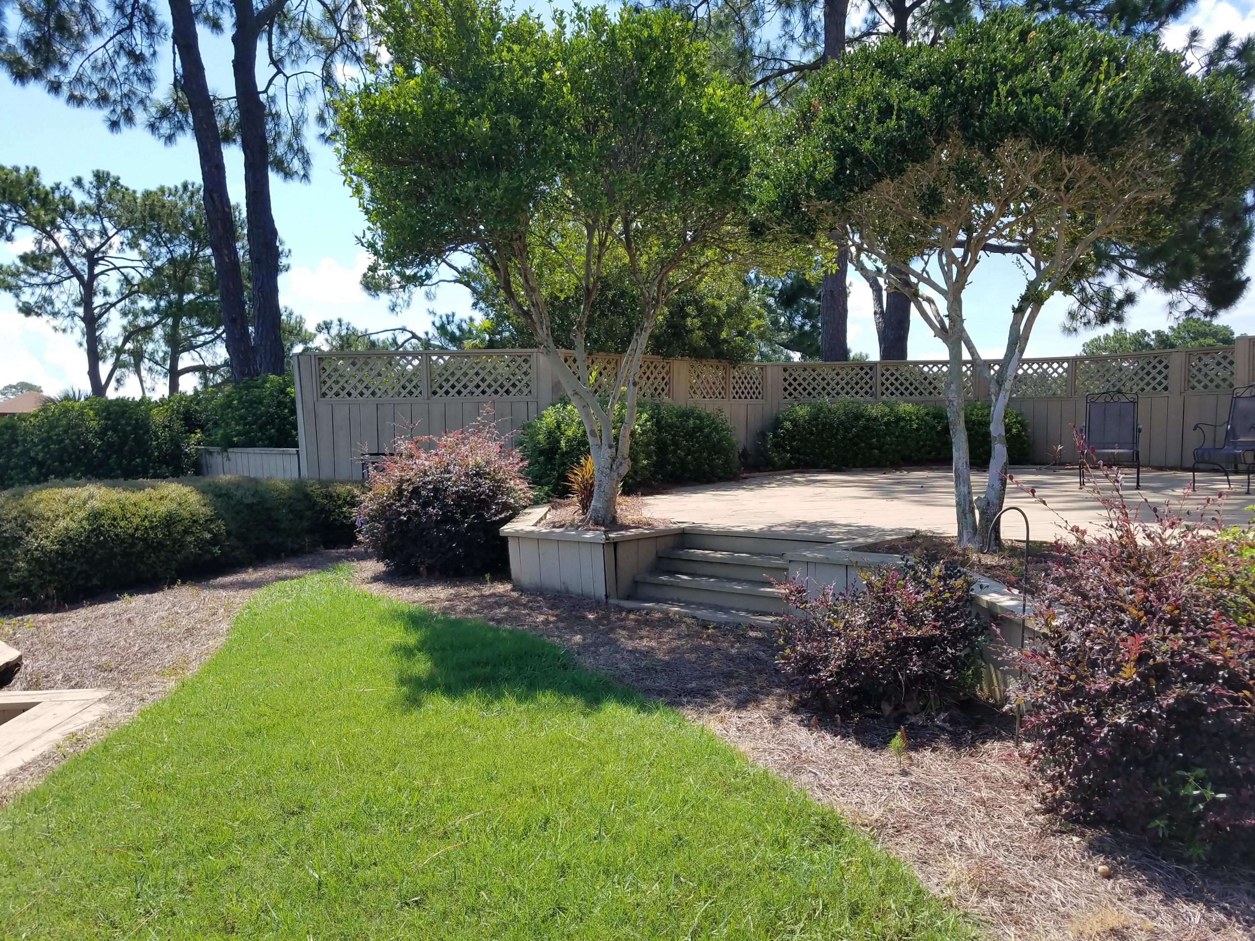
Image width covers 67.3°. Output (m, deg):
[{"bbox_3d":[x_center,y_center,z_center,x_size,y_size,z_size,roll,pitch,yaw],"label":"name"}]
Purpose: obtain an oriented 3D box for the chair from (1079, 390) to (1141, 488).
[{"bbox_3d":[5.630,-0.351,11.020,0.640,1.080,0.710,1,4,28],"label":"chair"}]

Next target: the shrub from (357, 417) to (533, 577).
[{"bbox_3d":[-1.590,0.193,8.220,1.400,1.220,1.350,-1,4,-11],"label":"shrub"}]

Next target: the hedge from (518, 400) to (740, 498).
[{"bbox_3d":[0.090,-0.347,11.750,1.100,1.050,3.100,2,4,38],"label":"hedge"}]

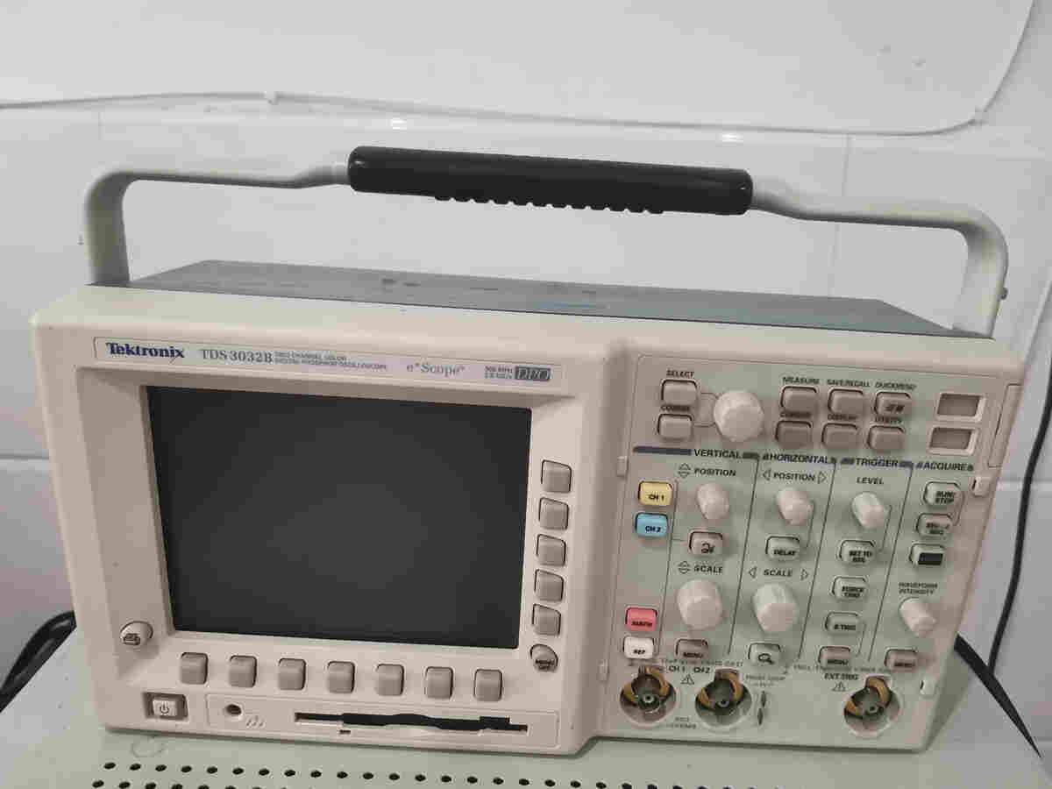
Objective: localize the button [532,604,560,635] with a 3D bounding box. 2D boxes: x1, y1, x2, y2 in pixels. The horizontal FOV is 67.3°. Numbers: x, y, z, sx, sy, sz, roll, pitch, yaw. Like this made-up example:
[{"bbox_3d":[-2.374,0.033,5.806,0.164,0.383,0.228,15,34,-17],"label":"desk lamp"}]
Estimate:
[{"bbox_3d":[0.008,0.089,0.313,0.011,0.011,0.004,3,18,0],"label":"button"}]

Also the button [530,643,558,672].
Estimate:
[{"bbox_3d":[0.007,0.105,0.313,0.011,0.011,0.004,8,19,13],"label":"button"}]

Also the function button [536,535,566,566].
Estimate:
[{"bbox_3d":[0.009,0.059,0.298,0.011,0.012,0.004,8,19,13],"label":"function button"}]

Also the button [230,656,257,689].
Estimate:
[{"bbox_3d":[-0.116,0.114,0.324,0.011,0.012,0.004,3,18,0],"label":"button"}]

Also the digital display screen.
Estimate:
[{"bbox_3d":[-0.072,0.051,0.311,0.143,0.106,0.007,3,18,0],"label":"digital display screen"}]

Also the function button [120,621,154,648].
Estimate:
[{"bbox_3d":[-0.155,0.096,0.315,0.011,0.011,0.004,-1,18,-13],"label":"function button"}]

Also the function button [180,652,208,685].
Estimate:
[{"bbox_3d":[-0.137,0.112,0.324,0.011,0.012,0.004,3,18,0],"label":"function button"}]

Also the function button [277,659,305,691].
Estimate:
[{"bbox_3d":[-0.095,0.113,0.319,0.011,0.013,0.004,3,4,0],"label":"function button"}]

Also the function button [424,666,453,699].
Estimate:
[{"bbox_3d":[-0.035,0.118,0.324,0.011,0.012,0.004,3,18,0],"label":"function button"}]

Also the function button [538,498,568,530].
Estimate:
[{"bbox_3d":[0.010,0.045,0.298,0.011,0.011,0.004,3,18,0],"label":"function button"}]

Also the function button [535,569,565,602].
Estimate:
[{"bbox_3d":[0.009,0.073,0.303,0.011,0.012,0.004,8,19,13],"label":"function button"}]

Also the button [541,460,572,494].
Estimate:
[{"bbox_3d":[0.011,0.030,0.294,0.011,0.011,0.004,3,18,0],"label":"button"}]

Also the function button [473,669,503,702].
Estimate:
[{"bbox_3d":[-0.015,0.117,0.319,0.011,0.013,0.004,3,4,0],"label":"function button"}]

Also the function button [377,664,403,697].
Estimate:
[{"bbox_3d":[-0.055,0.116,0.319,0.011,0.013,0.004,3,4,0],"label":"function button"}]

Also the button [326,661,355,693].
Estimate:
[{"bbox_3d":[-0.076,0.116,0.324,0.011,0.012,0.004,3,18,0],"label":"button"}]

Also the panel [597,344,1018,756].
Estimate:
[{"bbox_3d":[0.105,0.071,0.307,0.136,0.167,0.020,3,18,0],"label":"panel"}]

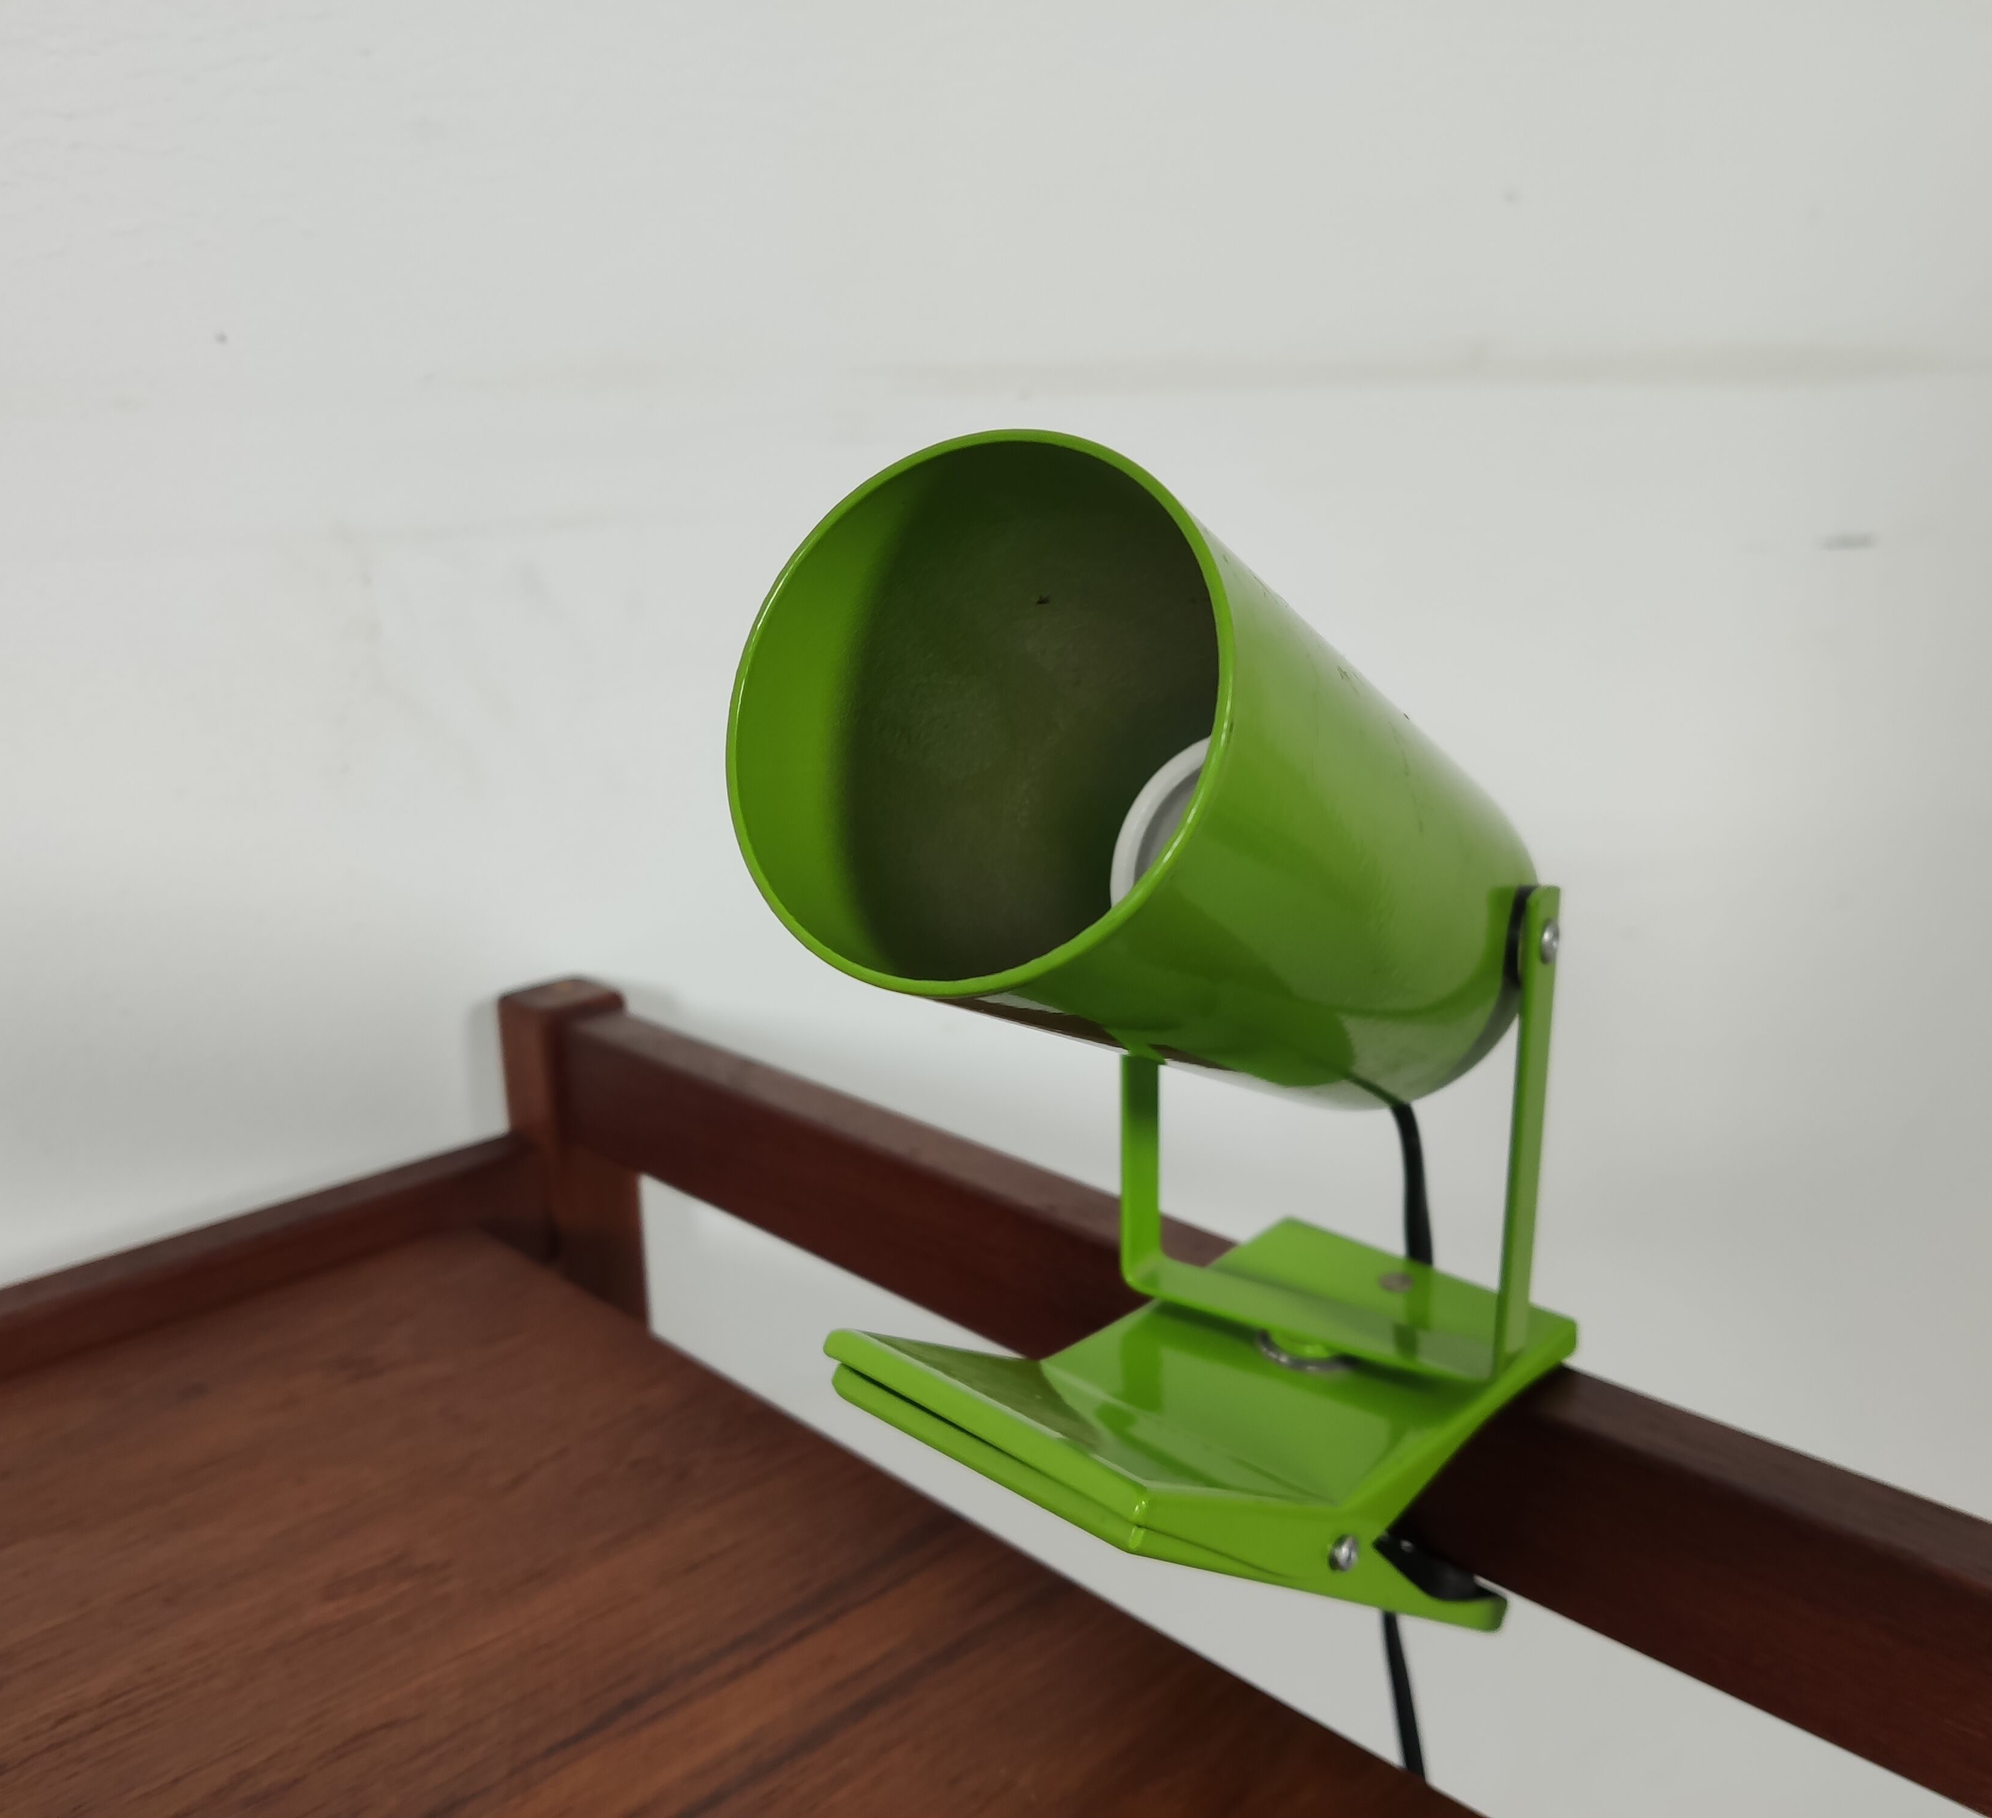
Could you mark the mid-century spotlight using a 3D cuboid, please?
[{"bbox_3d":[0.032,0.034,0.300,0.097,0.220,0.187,7,17,30],"label":"mid-century spotlight"}]

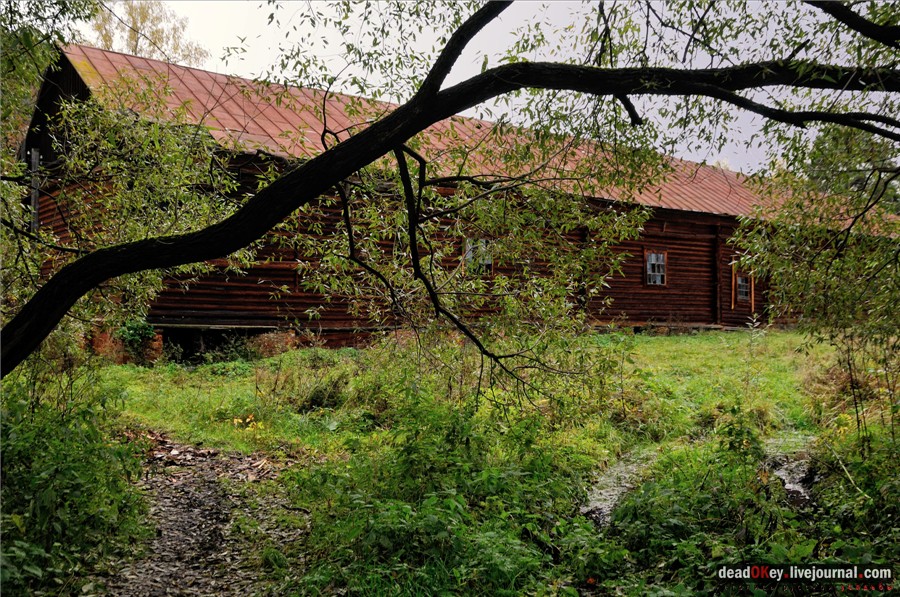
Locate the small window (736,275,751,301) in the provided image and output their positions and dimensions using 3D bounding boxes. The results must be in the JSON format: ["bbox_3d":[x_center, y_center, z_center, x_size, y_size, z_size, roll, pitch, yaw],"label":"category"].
[{"bbox_3d":[12.632,-0.473,38.670,1.050,1.120,0.150,1,-1,-39],"label":"small window"}]

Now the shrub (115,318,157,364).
[{"bbox_3d":[-7.561,1.034,21.600,0.980,1.110,0.850,1,-1,-19],"label":"shrub"}]

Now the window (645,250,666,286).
[{"bbox_3d":[7.999,-1.157,34.931,1.380,1.420,0.150,1,-1,-39],"label":"window"}]

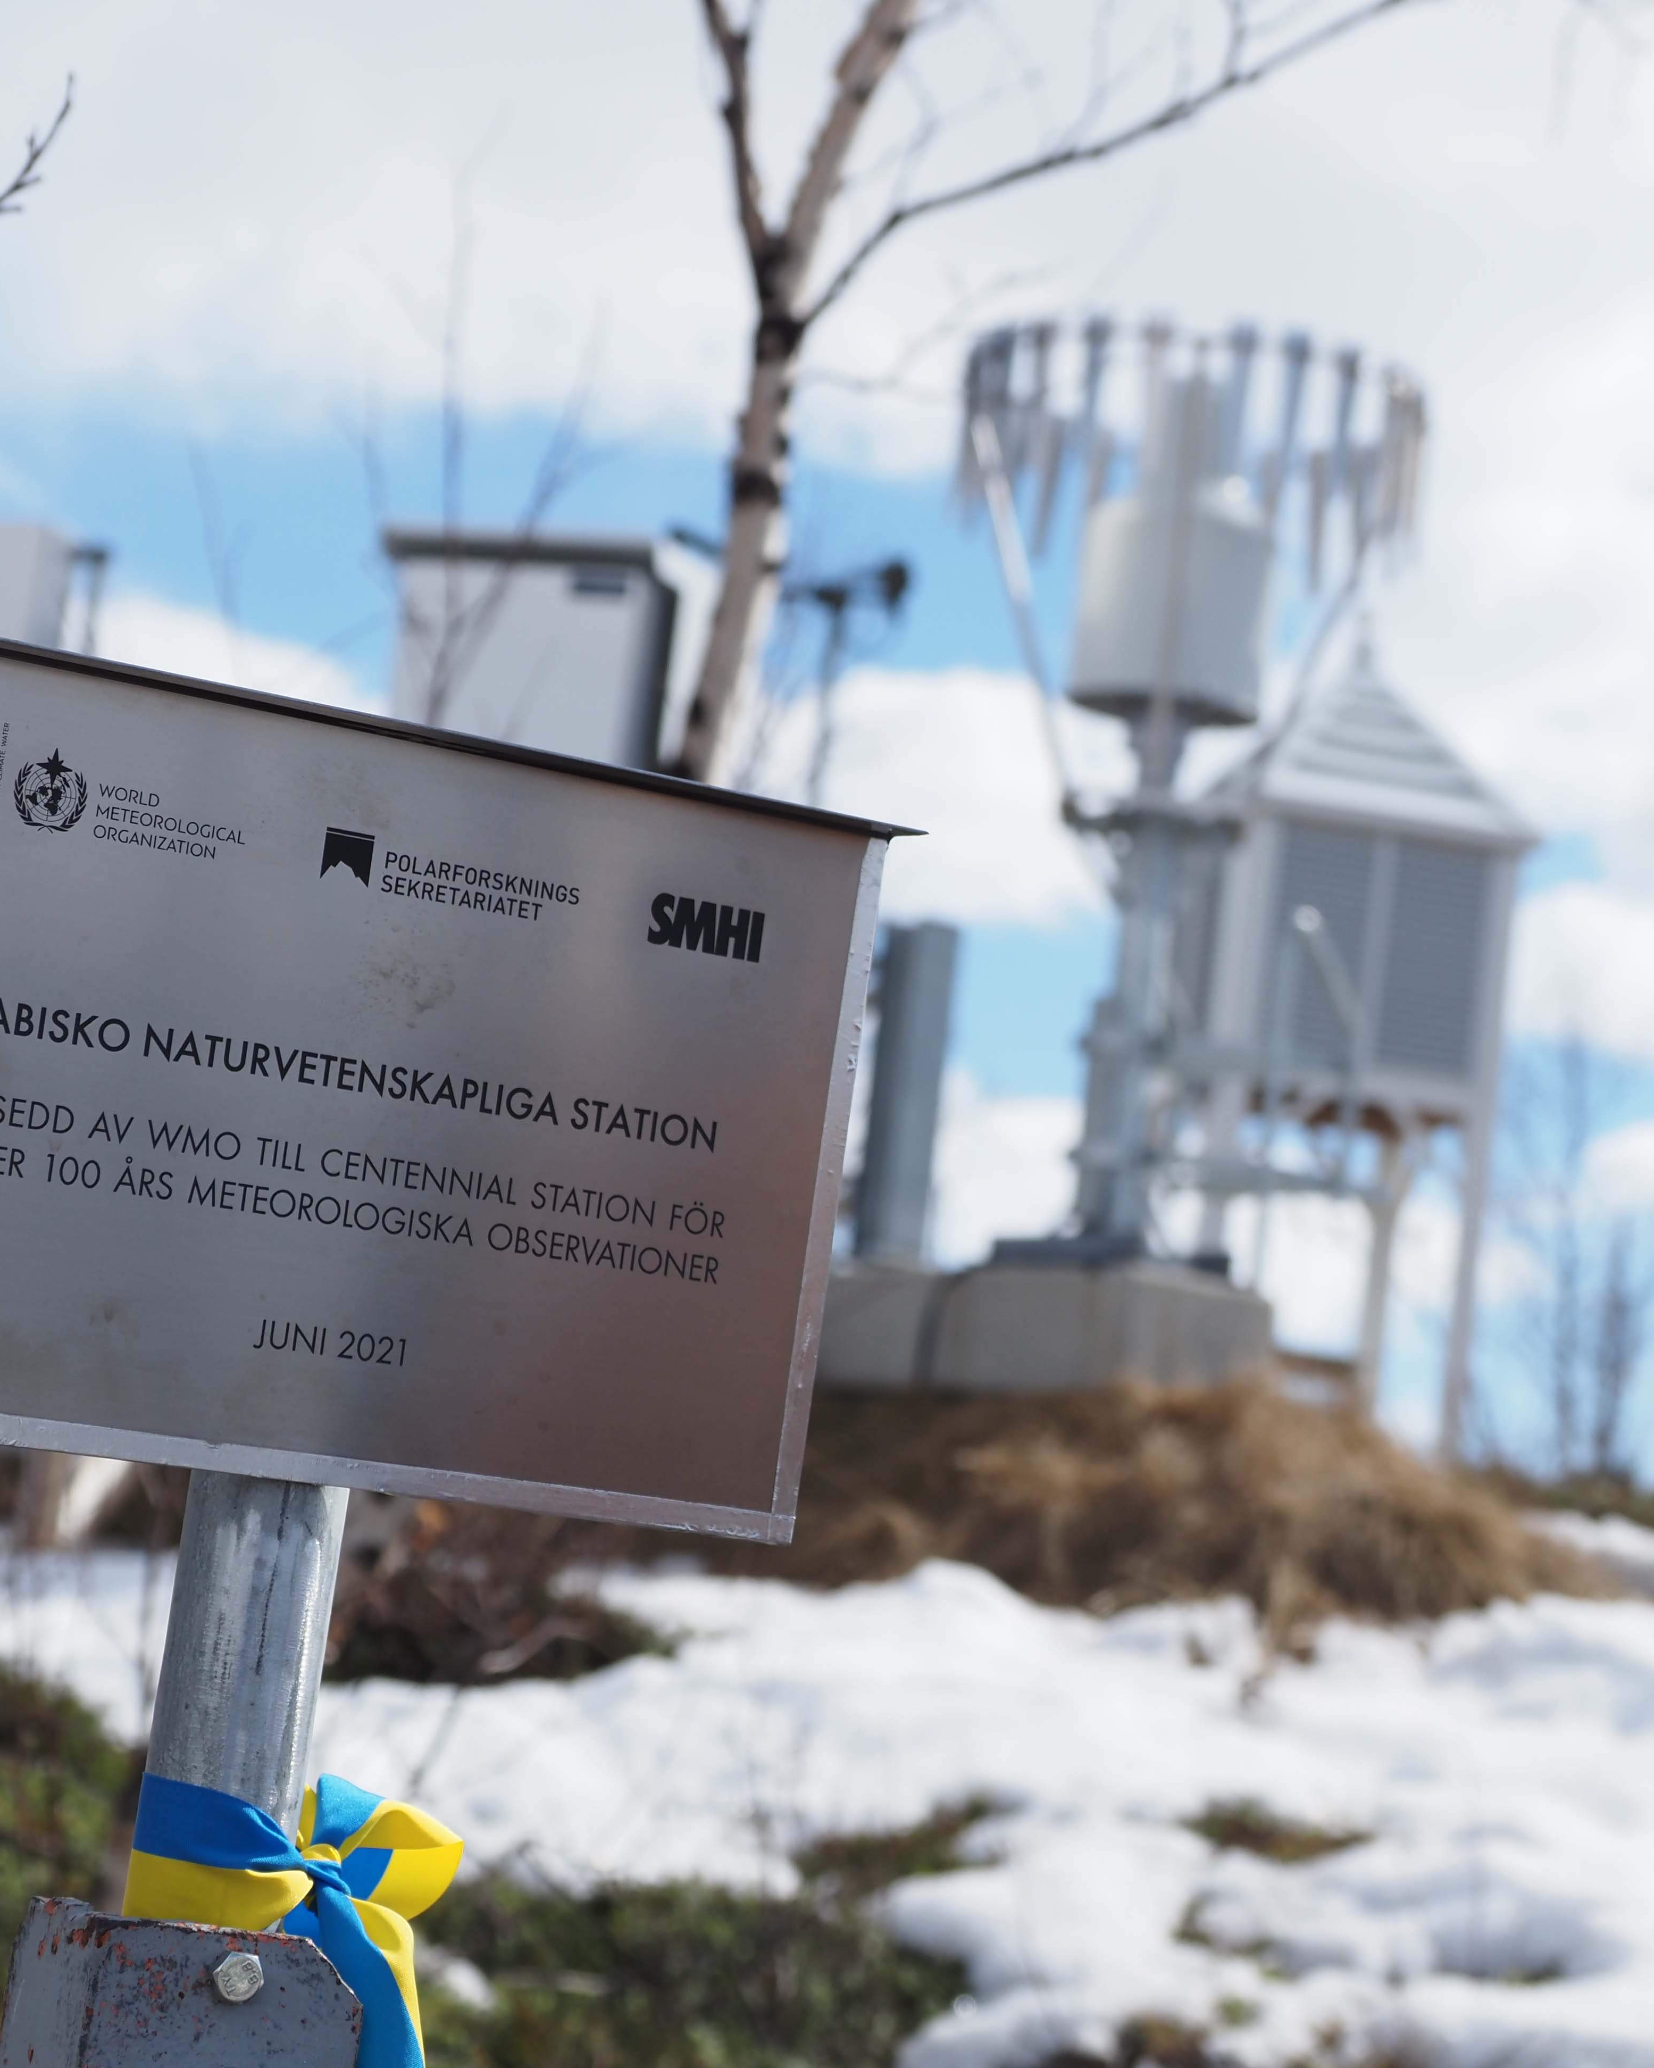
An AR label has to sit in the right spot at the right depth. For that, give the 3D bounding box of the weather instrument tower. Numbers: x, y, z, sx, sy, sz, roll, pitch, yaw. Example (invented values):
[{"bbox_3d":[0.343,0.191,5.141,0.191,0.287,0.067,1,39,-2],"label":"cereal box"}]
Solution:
[{"bbox_3d":[0.697,-0.345,10.411,1.030,2.120,1.030,6,-6,4],"label":"weather instrument tower"}]

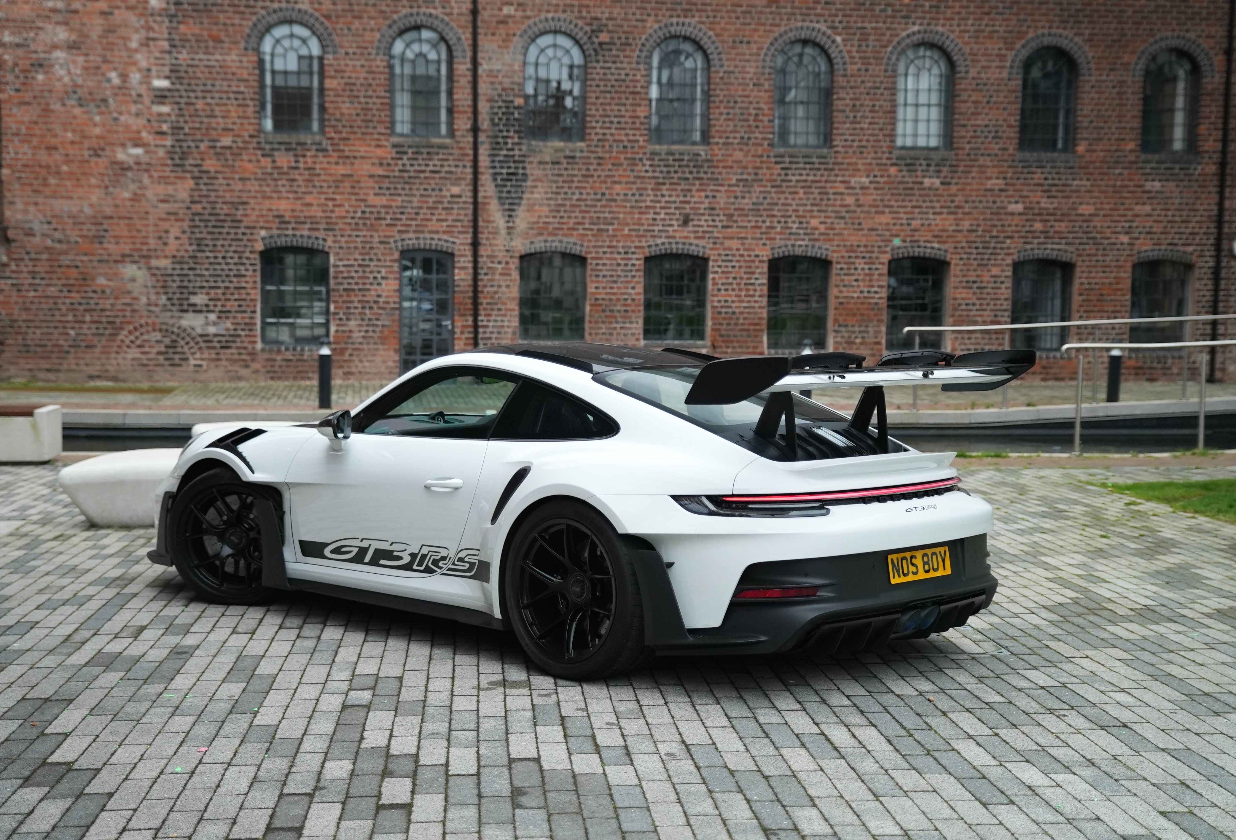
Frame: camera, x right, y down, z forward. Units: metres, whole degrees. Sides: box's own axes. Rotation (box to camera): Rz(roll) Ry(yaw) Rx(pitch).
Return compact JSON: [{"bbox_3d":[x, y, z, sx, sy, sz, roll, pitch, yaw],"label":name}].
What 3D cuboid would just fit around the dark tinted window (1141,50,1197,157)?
[{"bbox_3d":[9.276,-5.347,29.381,0.957,1.713,0.150,0,4,-7],"label":"dark tinted window"}]

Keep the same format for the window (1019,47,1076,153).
[{"bbox_3d":[6.874,-5.114,27.946,0.900,1.657,0.150,0,6,-5],"label":"window"}]

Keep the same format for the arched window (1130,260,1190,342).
[{"bbox_3d":[9.164,-1.944,29.616,1.008,1.534,0.150,0,4,-7],"label":"arched window"}]

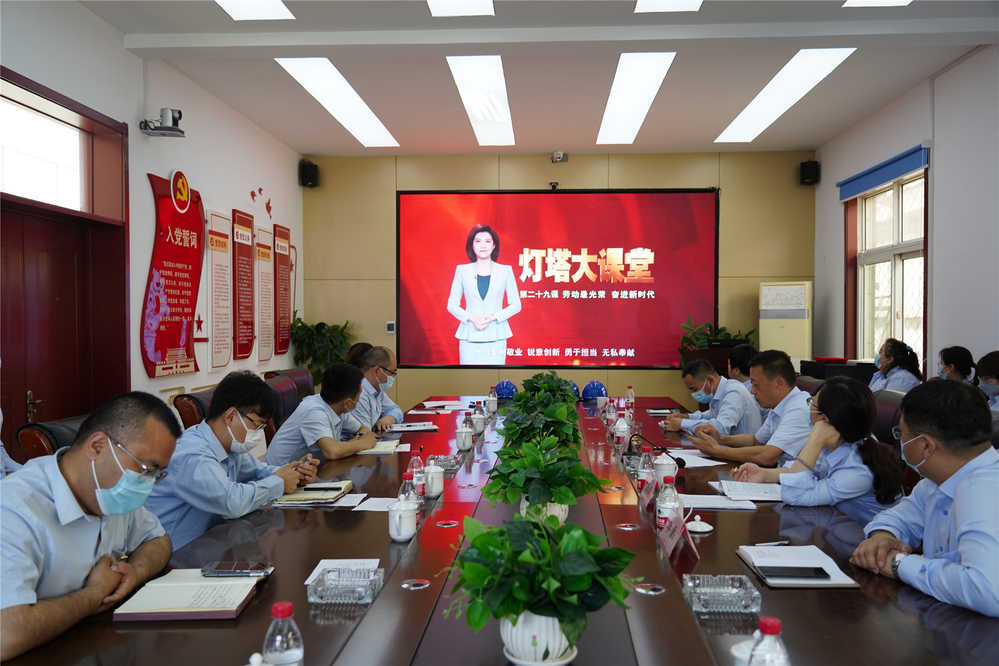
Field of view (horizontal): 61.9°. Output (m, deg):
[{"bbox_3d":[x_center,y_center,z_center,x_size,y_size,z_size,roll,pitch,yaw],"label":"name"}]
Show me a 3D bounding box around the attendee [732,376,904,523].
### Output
[{"bbox_3d":[1.136,0.743,2.872,0.600,1.170,0.500,0,1,17],"label":"attendee"}]

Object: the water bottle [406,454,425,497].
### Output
[{"bbox_3d":[-0.288,0.493,2.869,0.062,0.180,0.062,0,1,3],"label":"water bottle"}]

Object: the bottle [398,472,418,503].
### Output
[{"bbox_3d":[-0.267,0.500,2.435,0.063,0.177,0.063,0,1,4],"label":"bottle"}]

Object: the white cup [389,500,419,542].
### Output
[{"bbox_3d":[-0.273,0.525,2.357,0.083,0.125,0.105,0,1,11],"label":"white cup"}]

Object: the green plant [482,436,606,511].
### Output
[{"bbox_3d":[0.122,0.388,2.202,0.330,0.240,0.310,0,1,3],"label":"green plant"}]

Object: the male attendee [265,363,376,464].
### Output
[{"bbox_3d":[-0.871,0.716,3.938,0.700,1.180,0.530,0,1,-5],"label":"male attendee"}]

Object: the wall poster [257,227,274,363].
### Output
[{"bbox_3d":[-1.936,-0.324,6.888,0.030,1.120,0.400,0,1,3],"label":"wall poster"}]

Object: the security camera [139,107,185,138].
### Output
[{"bbox_3d":[-2.355,-1.469,5.809,0.270,0.190,0.180,0,1,3],"label":"security camera"}]

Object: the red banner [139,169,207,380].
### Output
[{"bbox_3d":[-2.022,-0.381,5.209,0.050,1.300,0.850,0,1,3],"label":"red banner"}]

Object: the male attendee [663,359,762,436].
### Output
[{"bbox_3d":[1.229,0.726,4.541,0.680,1.170,0.520,0,1,4],"label":"male attendee"}]

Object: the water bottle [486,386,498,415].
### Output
[{"bbox_3d":[-0.042,0.452,5.636,0.063,0.177,0.063,0,1,4],"label":"water bottle"}]

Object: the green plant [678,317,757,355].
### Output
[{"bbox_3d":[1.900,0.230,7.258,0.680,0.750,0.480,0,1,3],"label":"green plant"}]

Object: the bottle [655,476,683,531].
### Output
[{"bbox_3d":[0.476,0.489,2.345,0.066,0.170,0.066,0,1,3],"label":"bottle"}]

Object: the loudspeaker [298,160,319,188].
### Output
[{"bbox_3d":[-1.929,-1.609,8.421,0.180,0.270,0.180,0,9,-24],"label":"loudspeaker"}]

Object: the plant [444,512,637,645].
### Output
[{"bbox_3d":[0.076,0.472,1.551,0.320,0.260,0.320,0,1,4],"label":"plant"}]

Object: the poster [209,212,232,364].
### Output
[{"bbox_3d":[-2.162,-0.312,6.457,0.030,1.207,0.455,0,1,4],"label":"poster"}]

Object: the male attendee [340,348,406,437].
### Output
[{"bbox_3d":[-0.793,0.687,4.915,0.700,1.210,0.530,0,1,11],"label":"male attendee"}]

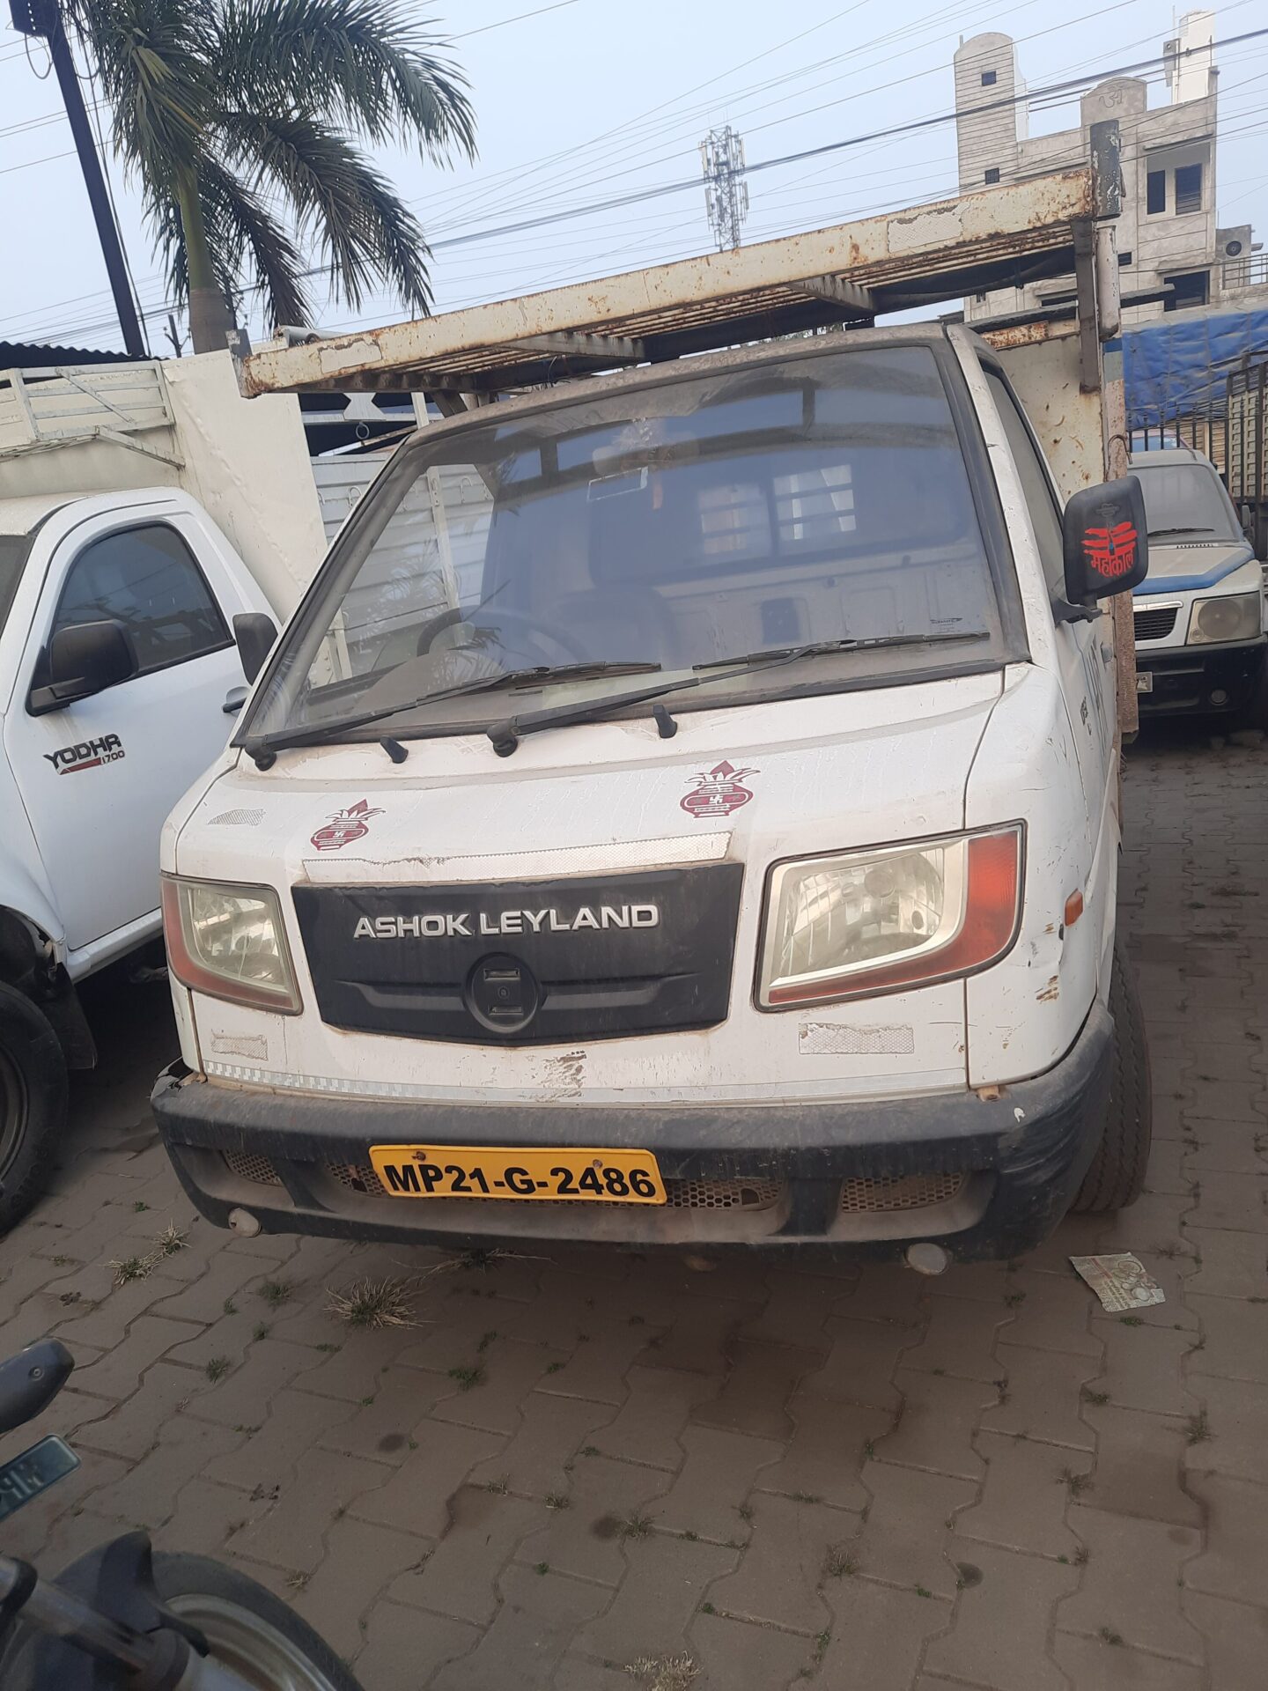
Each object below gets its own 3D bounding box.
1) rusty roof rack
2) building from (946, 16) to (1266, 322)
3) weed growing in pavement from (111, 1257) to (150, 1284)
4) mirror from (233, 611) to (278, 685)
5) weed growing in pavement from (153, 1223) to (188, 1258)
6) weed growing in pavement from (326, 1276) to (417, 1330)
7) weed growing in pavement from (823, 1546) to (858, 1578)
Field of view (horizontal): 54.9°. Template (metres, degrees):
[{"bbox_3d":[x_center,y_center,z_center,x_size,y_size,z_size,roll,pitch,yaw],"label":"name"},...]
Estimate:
[{"bbox_3d":[0.127,-1.205,2.809,1.770,0.130,1.000,-2,17,22],"label":"rusty roof rack"},{"bbox_3d":[14.957,-17.093,38.772,7.400,12.700,10.000,0,16,25],"label":"building"},{"bbox_3d":[-0.992,0.838,2.407,0.075,0.035,0.062,-14,16,-26],"label":"weed growing in pavement"},{"bbox_3d":[-0.824,-0.441,2.772,0.150,0.200,0.080,-3,14,20],"label":"mirror"},{"bbox_3d":[-0.945,0.807,2.492,0.068,0.045,0.060,-14,16,-24],"label":"weed growing in pavement"},{"bbox_3d":[-0.470,0.821,2.191,0.160,0.055,0.120,-11,15,-16],"label":"weed growing in pavement"},{"bbox_3d":[0.261,0.906,1.544,0.044,0.025,0.038,-5,14,6],"label":"weed growing in pavement"}]

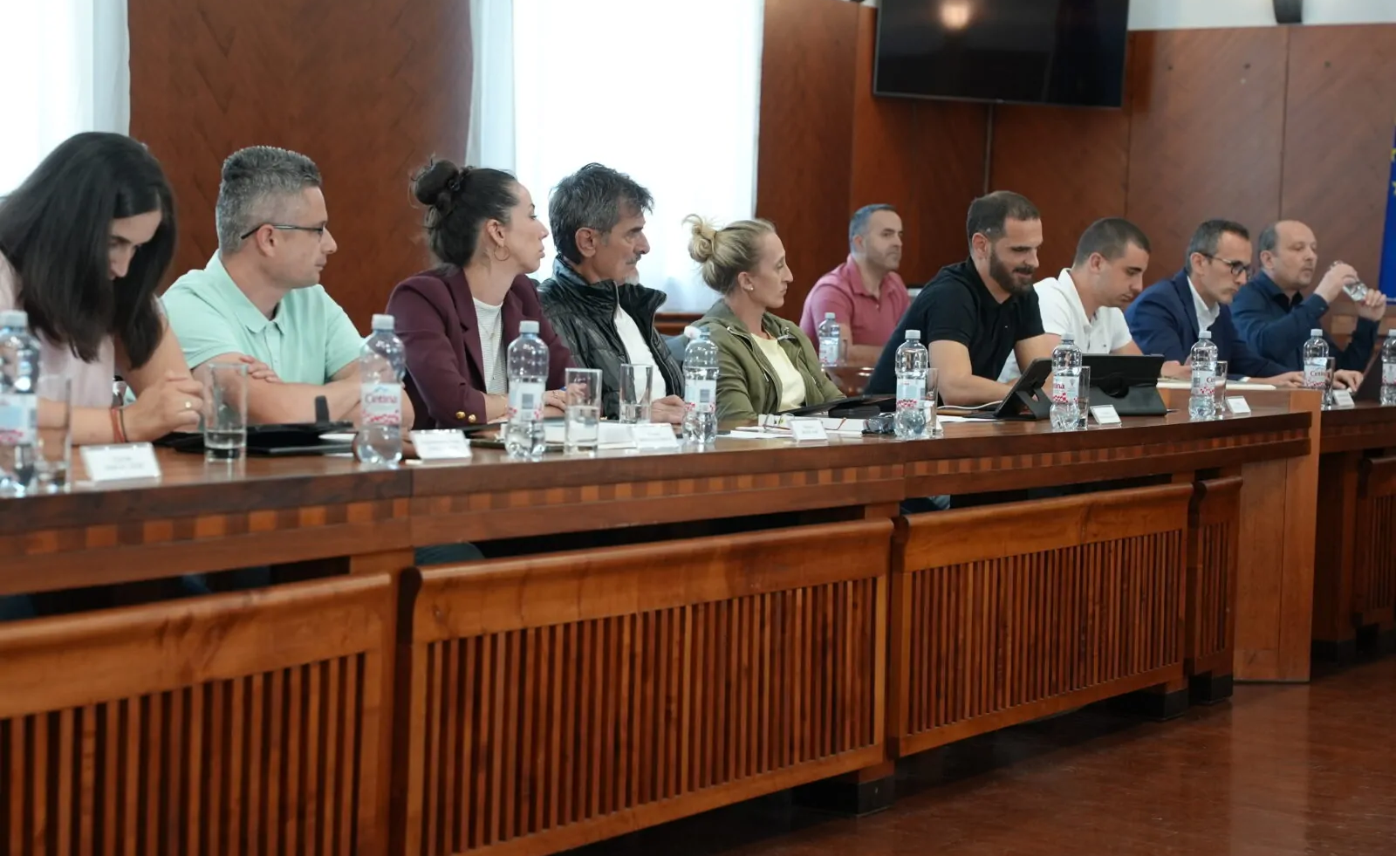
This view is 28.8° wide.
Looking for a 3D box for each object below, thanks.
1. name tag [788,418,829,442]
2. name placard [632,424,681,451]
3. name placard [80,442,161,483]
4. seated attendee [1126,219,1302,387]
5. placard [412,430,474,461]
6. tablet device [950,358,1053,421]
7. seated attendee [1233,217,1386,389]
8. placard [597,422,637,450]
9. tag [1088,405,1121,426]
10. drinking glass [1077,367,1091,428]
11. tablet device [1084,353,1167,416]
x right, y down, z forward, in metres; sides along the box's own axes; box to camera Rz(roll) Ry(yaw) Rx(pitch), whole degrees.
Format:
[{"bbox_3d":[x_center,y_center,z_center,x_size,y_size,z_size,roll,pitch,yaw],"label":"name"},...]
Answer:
[{"bbox_3d":[0.205,0.004,5.185,0.038,0.044,0.126,3,3,30],"label":"name tag"},{"bbox_3d":[-0.074,0.017,4.780,0.042,0.047,0.100,4,4,43],"label":"name placard"},{"bbox_3d":[-0.779,0.045,3.643,0.040,0.047,0.132,3,3,29],"label":"name placard"},{"bbox_3d":[1.560,0.030,8.300,0.750,1.310,0.520,4,3,32],"label":"seated attendee"},{"bbox_3d":[-0.405,0.027,4.270,0.100,0.048,0.042,-1,4,-44],"label":"placard"},{"bbox_3d":[0.791,-0.096,6.689,0.210,0.140,0.240,3,3,23],"label":"tablet device"},{"bbox_3d":[2.000,-0.003,9.000,0.750,1.340,0.520,4,3,32],"label":"seated attendee"},{"bbox_3d":[-0.149,0.012,4.760,0.035,0.046,0.100,3,3,32],"label":"placard"},{"bbox_3d":[0.968,-0.028,6.470,0.040,0.045,0.100,4,3,36],"label":"tag"},{"bbox_3d":[0.879,-0.069,6.320,0.060,0.147,0.060,4,3,31],"label":"drinking glass"},{"bbox_3d":[1.087,-0.108,7.000,0.255,0.150,0.110,1,13,-22],"label":"tablet device"}]

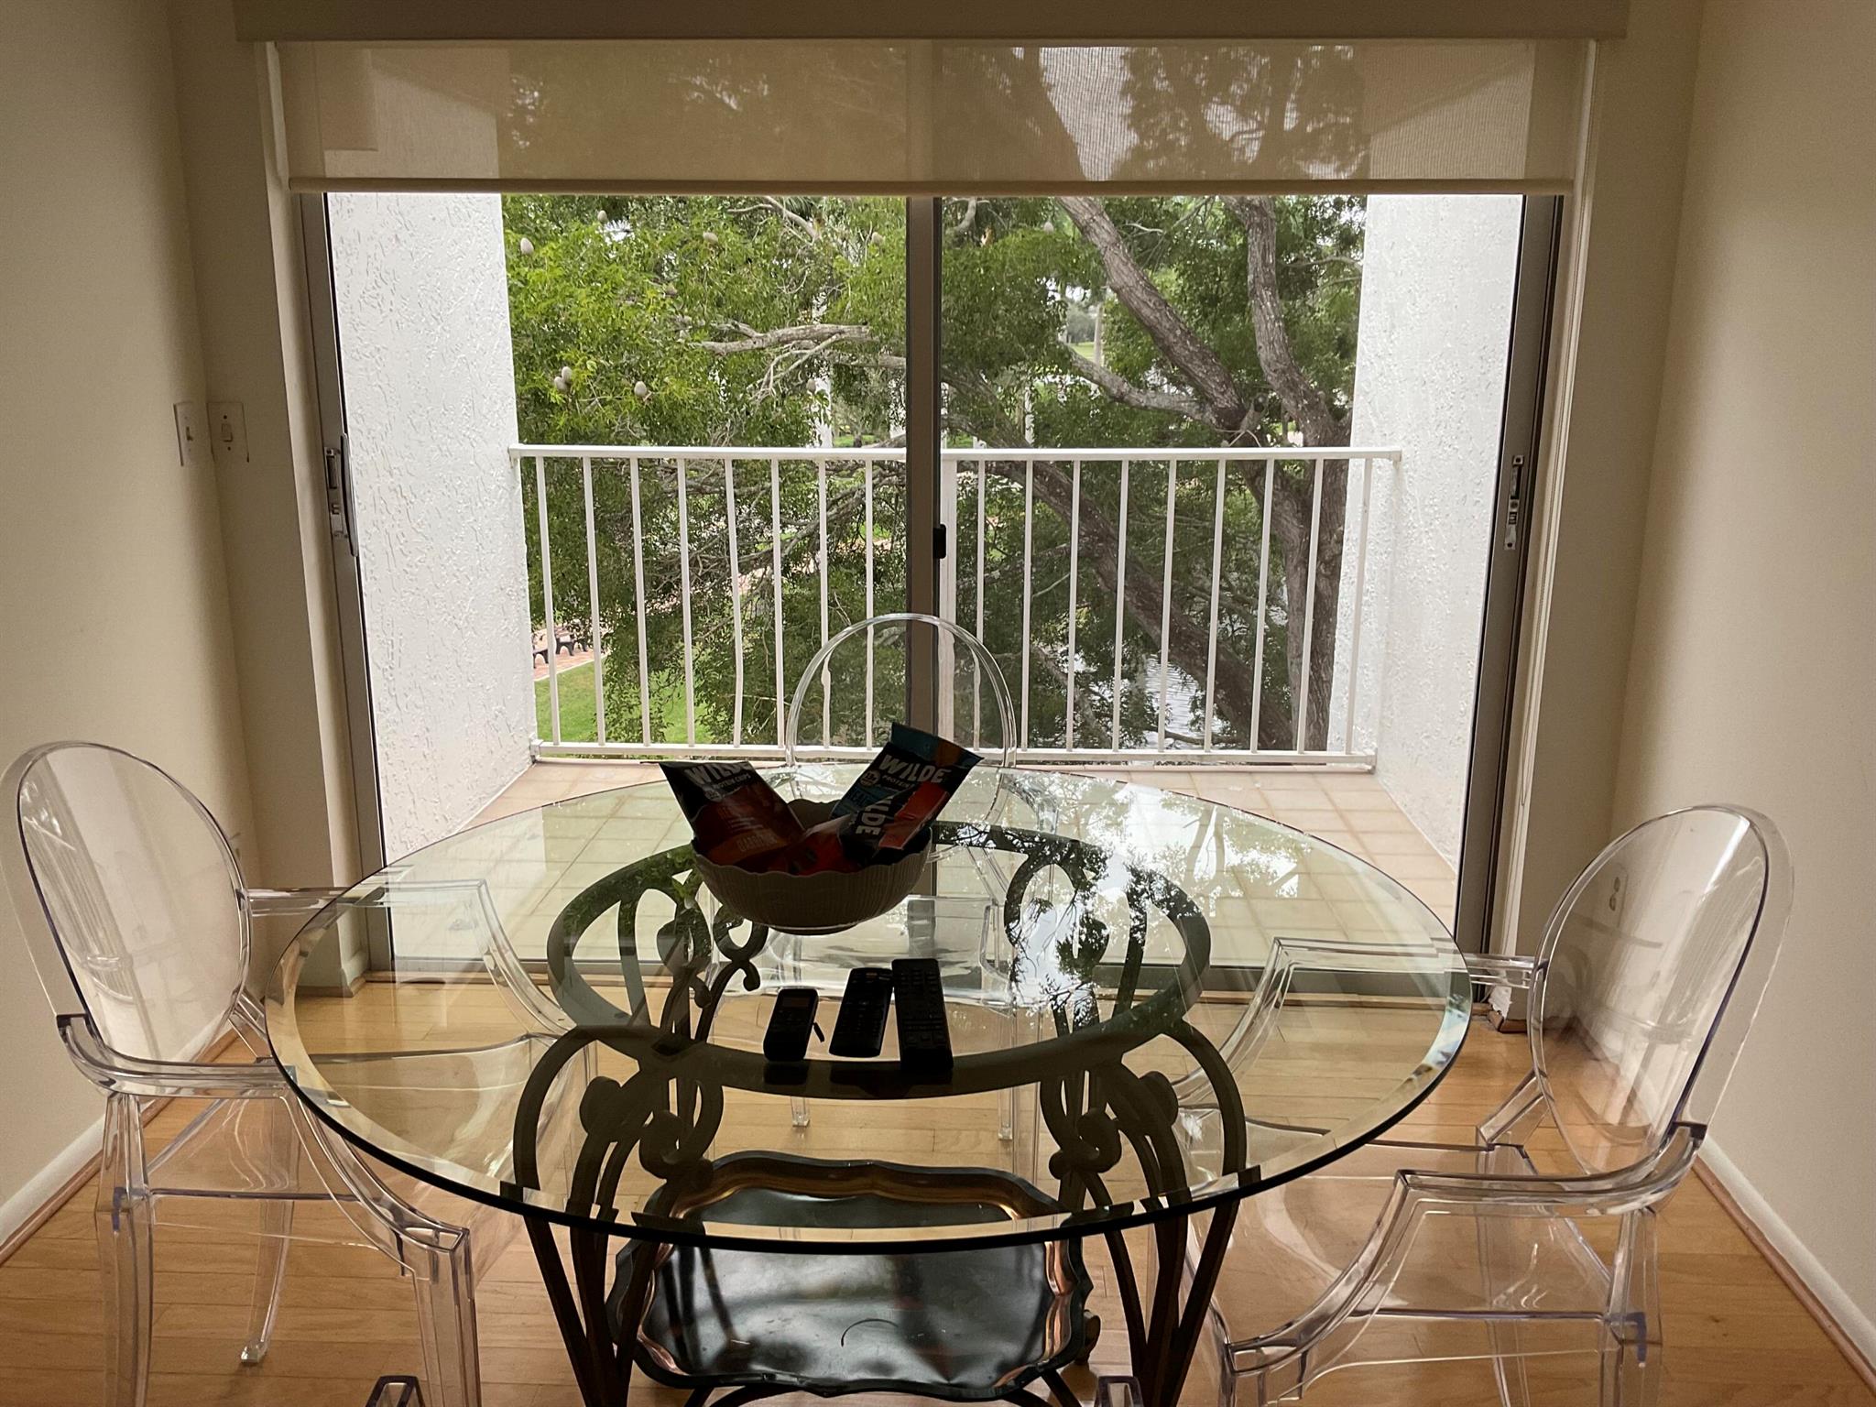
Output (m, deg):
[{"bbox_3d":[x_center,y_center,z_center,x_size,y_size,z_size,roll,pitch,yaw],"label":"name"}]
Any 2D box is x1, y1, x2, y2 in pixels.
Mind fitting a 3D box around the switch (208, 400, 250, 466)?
[{"bbox_3d":[-1.369,-0.521,3.033,0.071,0.116,0.012,1,14,3],"label":"switch"}]

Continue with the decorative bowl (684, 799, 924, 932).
[{"bbox_3d":[-0.149,0.203,1.856,0.280,0.108,0.280,0,14,0],"label":"decorative bowl"}]

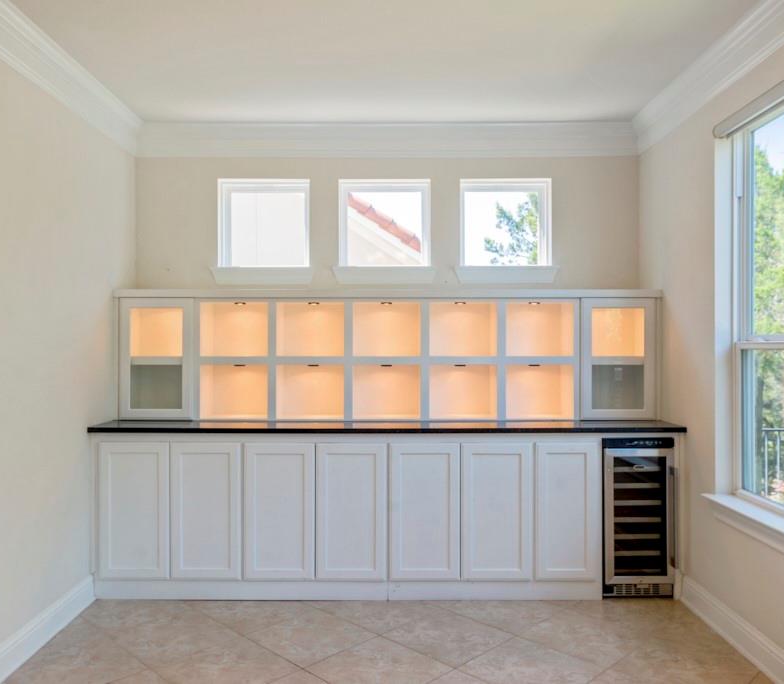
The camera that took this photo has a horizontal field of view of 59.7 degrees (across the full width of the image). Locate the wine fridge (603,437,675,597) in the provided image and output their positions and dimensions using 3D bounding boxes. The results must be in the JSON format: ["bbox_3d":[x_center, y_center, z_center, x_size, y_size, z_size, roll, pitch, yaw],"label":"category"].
[{"bbox_3d":[1.309,0.934,3.890,0.385,0.855,0.580,0,0,0],"label":"wine fridge"}]

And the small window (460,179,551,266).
[{"bbox_3d":[0.716,-0.751,4.340,0.577,0.560,0.100,0,0,0],"label":"small window"}]

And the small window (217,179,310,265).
[{"bbox_3d":[-0.802,-0.751,4.340,0.577,0.560,0.100,0,0,0],"label":"small window"}]

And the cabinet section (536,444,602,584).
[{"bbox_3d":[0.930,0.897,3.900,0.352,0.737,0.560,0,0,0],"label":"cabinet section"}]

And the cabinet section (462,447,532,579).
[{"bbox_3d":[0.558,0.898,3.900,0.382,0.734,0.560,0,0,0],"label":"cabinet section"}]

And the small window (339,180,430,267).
[{"bbox_3d":[-0.044,-0.751,4.340,0.577,0.560,0.100,0,0,0],"label":"small window"}]

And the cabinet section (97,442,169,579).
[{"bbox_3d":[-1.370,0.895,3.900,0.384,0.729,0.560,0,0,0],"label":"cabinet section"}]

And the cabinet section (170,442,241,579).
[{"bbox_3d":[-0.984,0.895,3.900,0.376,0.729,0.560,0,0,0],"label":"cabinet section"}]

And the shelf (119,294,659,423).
[{"bbox_3d":[-0.030,0.076,4.100,3.120,0.740,0.355,0,0,0],"label":"shelf"}]

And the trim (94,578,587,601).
[{"bbox_3d":[-0.237,1.322,3.645,2.690,0.115,0.020,0,0,0],"label":"trim"}]

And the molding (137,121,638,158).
[{"bbox_3d":[-0.034,-1.257,4.250,3.150,0.200,0.090,0,0,0],"label":"molding"}]

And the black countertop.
[{"bbox_3d":[-0.030,0.468,3.935,3.150,0.032,0.670,0,0,0],"label":"black countertop"}]

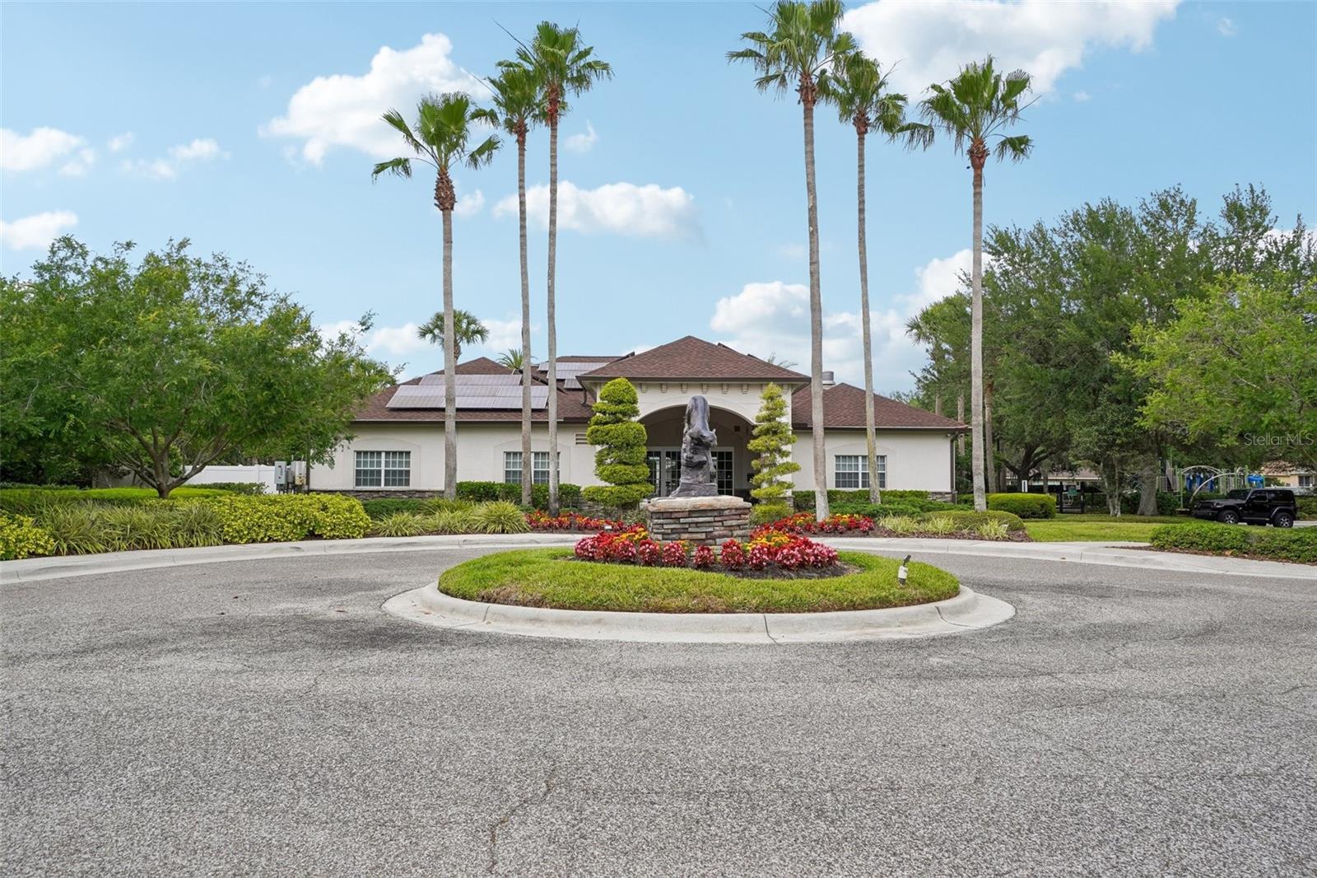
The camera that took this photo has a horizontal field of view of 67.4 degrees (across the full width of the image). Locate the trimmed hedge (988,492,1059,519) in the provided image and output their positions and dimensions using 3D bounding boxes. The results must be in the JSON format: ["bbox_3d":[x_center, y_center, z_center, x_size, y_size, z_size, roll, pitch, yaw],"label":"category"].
[{"bbox_3d":[14.347,2.674,39.120,2.500,1.030,1.300,0,-3,6],"label":"trimmed hedge"}]

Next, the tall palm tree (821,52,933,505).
[{"bbox_3d":[7.318,-5.149,32.775,3.755,15.672,3.642,0,-3,0],"label":"tall palm tree"}]

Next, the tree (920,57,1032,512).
[{"bbox_3d":[9.969,-4.709,30.753,3.522,14.624,3.417,0,-3,0],"label":"tree"}]

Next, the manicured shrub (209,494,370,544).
[{"bbox_3d":[-8.008,1.728,21.691,3.150,1.010,1.200,3,-4,-41],"label":"manicured shrub"}]

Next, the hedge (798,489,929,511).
[{"bbox_3d":[7.642,2.421,37.629,5.400,0.900,1.000,0,-3,0],"label":"hedge"}]

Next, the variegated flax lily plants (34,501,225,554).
[{"bbox_3d":[-9.060,1.499,16.758,1.300,0.750,3.741,0,-3,16],"label":"variegated flax lily plants"}]

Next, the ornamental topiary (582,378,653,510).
[{"bbox_3d":[-1.170,0.277,27.718,1.950,3.900,1.950,0,-3,0],"label":"ornamental topiary"}]

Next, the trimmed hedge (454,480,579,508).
[{"bbox_3d":[-4.907,2.120,34.238,4.500,1.100,1.050,0,-3,0],"label":"trimmed hedge"}]

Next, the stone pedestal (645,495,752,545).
[{"bbox_3d":[0.510,1.122,12.961,1.240,0.730,1.240,0,-3,-4],"label":"stone pedestal"}]

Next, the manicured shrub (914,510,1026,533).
[{"bbox_3d":[8.544,2.231,26.926,2.750,0.570,1.800,-1,-3,17],"label":"manicured shrub"}]

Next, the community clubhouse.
[{"bbox_3d":[-0.498,-0.588,40.270,25.000,7.100,18.500,0,-3,0],"label":"community clubhouse"}]

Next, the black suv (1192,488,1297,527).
[{"bbox_3d":[29.403,3.494,49.596,4.300,1.860,1.880,0,-3,4],"label":"black suv"}]

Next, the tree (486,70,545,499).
[{"bbox_3d":[-4.525,-4.787,31.761,1.950,13.970,1.950,0,-3,0],"label":"tree"}]

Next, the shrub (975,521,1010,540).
[{"bbox_3d":[8.152,2.221,24.023,0.820,0.470,0.800,-1,-3,17],"label":"shrub"}]

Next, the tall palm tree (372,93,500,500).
[{"bbox_3d":[-7.004,-4.162,30.724,4.000,13.411,3.880,0,-3,0],"label":"tall palm tree"}]

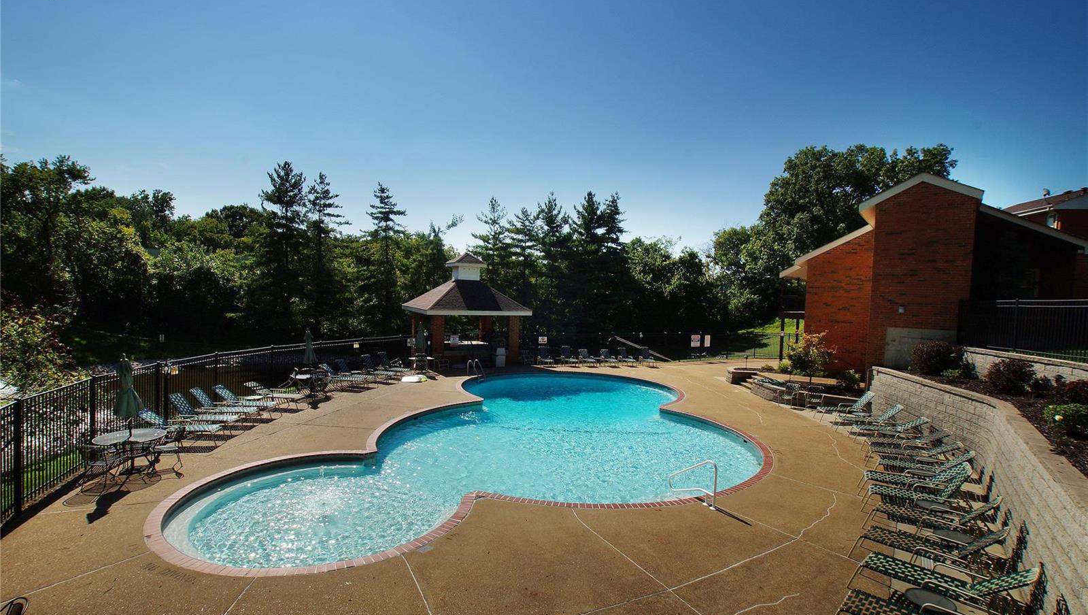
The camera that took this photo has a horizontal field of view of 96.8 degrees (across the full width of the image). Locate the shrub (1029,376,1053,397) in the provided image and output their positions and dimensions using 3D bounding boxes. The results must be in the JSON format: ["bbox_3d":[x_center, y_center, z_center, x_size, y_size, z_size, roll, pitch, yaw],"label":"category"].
[{"bbox_3d":[12.767,2.030,12.400,0.500,0.458,0.500,0,2,-44],"label":"shrub"}]

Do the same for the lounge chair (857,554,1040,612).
[{"bbox_3d":[5.348,3.692,6.569,0.660,0.905,1.906,0,2,-42],"label":"lounge chair"}]

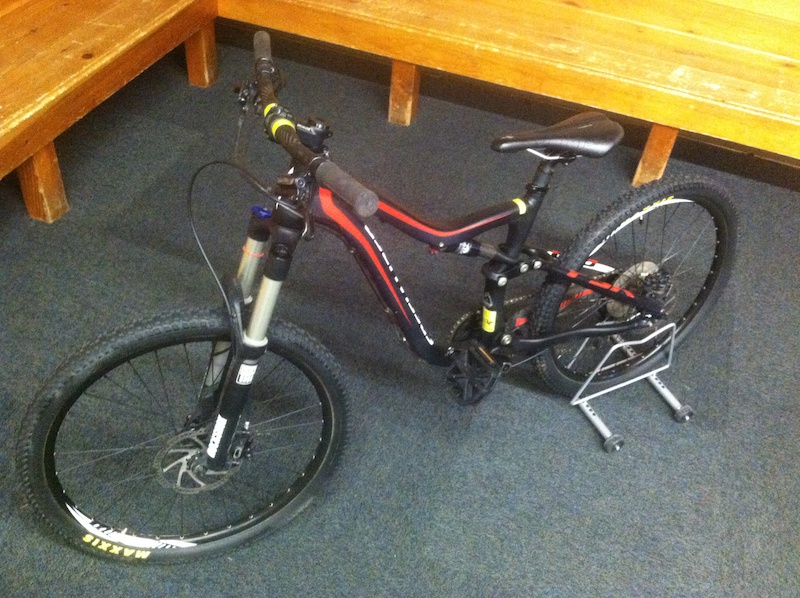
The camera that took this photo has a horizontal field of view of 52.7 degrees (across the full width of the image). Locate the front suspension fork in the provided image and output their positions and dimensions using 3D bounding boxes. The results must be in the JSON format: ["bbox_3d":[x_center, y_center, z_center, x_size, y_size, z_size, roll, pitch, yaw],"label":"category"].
[{"bbox_3d":[-0.316,0.089,1.542,0.115,0.535,0.175,8,29,-28],"label":"front suspension fork"}]

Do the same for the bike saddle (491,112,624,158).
[{"bbox_3d":[0.309,-0.314,1.635,0.288,0.070,0.142,-17,41,-22],"label":"bike saddle"}]

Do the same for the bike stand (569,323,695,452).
[{"bbox_3d":[0.608,0.160,2.206,0.340,0.222,0.390,-17,48,-22],"label":"bike stand"}]

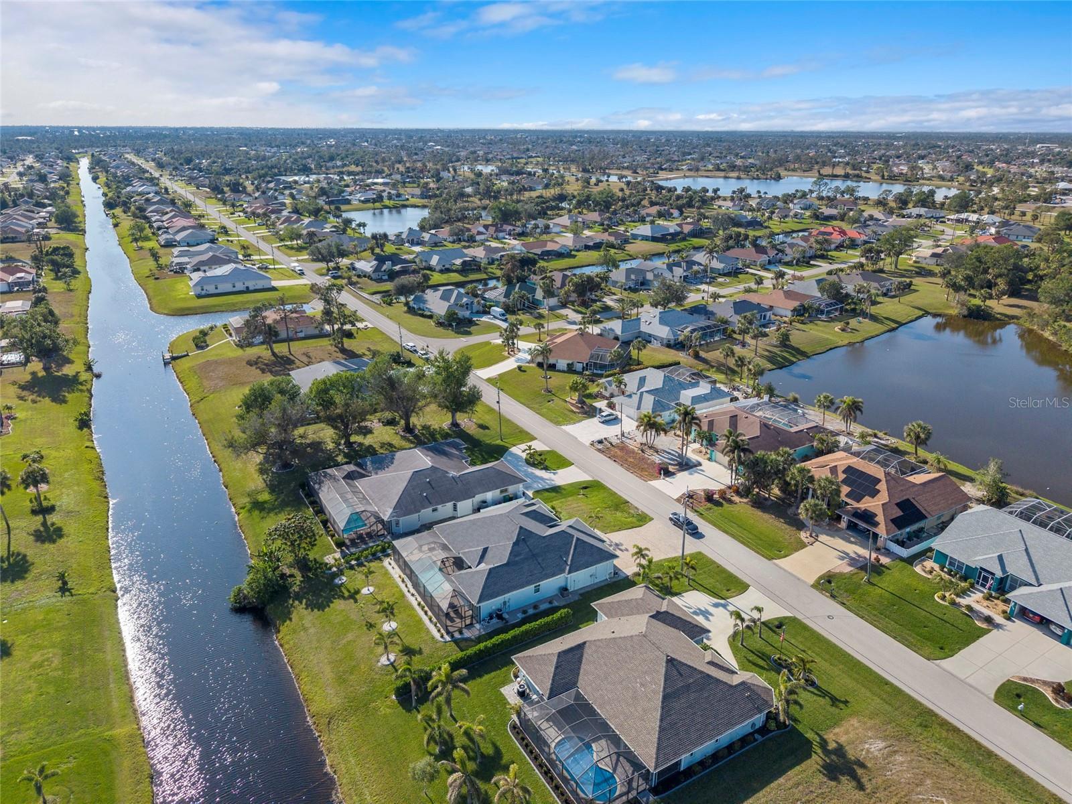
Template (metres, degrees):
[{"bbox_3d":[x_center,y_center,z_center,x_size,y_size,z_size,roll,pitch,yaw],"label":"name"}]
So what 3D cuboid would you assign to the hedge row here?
[{"bbox_3d":[-5.088,26.729,80.239,21.600,1.150,1.350,-13,24,-31],"label":"hedge row"}]

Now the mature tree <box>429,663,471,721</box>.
[{"bbox_3d":[-7.950,26.760,69.050,4.200,5.800,4.200,0,20,0],"label":"mature tree"}]

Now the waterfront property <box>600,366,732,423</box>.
[{"bbox_3d":[26.378,-2.808,153.391,27.030,5.100,20.405,-11,23,-28],"label":"waterfront property"}]

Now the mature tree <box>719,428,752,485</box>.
[{"bbox_3d":[30.955,8.923,115.704,4.900,9.300,4.900,0,20,0],"label":"mature tree"}]

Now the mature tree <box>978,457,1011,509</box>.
[{"bbox_3d":[67.000,11.580,108.700,4.300,7.400,4.300,0,20,0],"label":"mature tree"}]

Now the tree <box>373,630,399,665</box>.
[{"bbox_3d":[-15.838,25.817,78.898,2.574,3.608,2.574,0,20,0],"label":"tree"}]

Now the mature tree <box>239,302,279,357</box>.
[{"bbox_3d":[-67.039,-17.192,179.735,9.800,12.800,9.000,0,20,0],"label":"mature tree"}]

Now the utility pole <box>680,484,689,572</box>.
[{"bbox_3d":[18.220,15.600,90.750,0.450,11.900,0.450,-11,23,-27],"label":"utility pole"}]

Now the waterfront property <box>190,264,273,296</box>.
[{"bbox_3d":[-107.883,-43.502,260.305,24.910,5.800,21.200,-11,23,-28],"label":"waterfront property"}]

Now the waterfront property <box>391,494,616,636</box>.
[{"bbox_3d":[-4.020,18.200,92.810,23.400,5.400,18.200,-11,23,-27],"label":"waterfront property"}]

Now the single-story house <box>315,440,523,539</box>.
[{"bbox_3d":[-18.238,11.423,113.950,29.150,5.300,20.140,-11,23,-28],"label":"single-story house"}]

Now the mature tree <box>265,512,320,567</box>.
[{"bbox_3d":[-31.173,17.681,95.252,7.000,6.400,7.000,0,20,0],"label":"mature tree"}]

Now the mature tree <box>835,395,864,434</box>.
[{"bbox_3d":[56.420,2.310,134.050,4.900,7.100,4.900,0,20,0],"label":"mature tree"}]

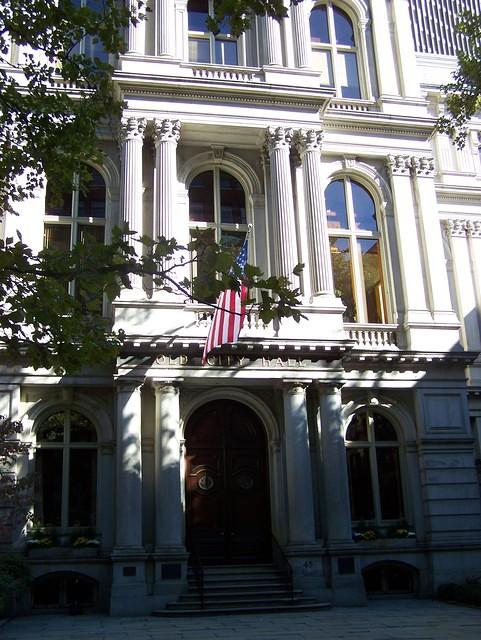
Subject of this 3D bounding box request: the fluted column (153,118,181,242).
[{"bbox_3d":[-2.615,-3.895,25.162,0.938,6.865,0.938,1,-19,-10],"label":"fluted column"}]

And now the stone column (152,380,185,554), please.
[{"bbox_3d":[-2.278,4.601,22.256,1.000,5.355,1.000,1,-19,-10],"label":"stone column"}]

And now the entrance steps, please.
[{"bbox_3d":[-0.031,7.562,19.881,4.848,1.190,2.688,2,-19,-10],"label":"entrance steps"}]

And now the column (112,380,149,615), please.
[{"bbox_3d":[-3.463,5.375,21.821,1.040,7.018,1.040,1,-19,-10],"label":"column"}]

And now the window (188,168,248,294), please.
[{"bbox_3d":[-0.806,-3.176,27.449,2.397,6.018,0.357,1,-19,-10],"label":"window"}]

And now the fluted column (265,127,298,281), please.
[{"bbox_3d":[1.589,-3.792,25.922,0.938,6.865,0.938,1,-19,-10],"label":"fluted column"}]

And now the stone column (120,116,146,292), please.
[{"bbox_3d":[-3.809,-3.925,24.947,0.938,6.865,0.938,1,-19,-10],"label":"stone column"}]

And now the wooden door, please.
[{"bbox_3d":[-0.443,5.153,22.785,2.832,5.232,0.240,2,-19,-10],"label":"wooden door"}]

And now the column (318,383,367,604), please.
[{"bbox_3d":[3.171,5.562,23.011,1.061,7.028,1.061,1,-19,-10],"label":"column"}]

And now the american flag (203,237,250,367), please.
[{"bbox_3d":[-0.420,-0.541,21.797,1.275,3.519,1.326,1,-19,-10],"label":"american flag"}]

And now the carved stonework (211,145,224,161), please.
[{"bbox_3d":[-0.822,-6.185,26.154,0.432,0.614,0.365,2,-19,-10],"label":"carved stonework"}]

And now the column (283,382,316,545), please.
[{"bbox_3d":[1.806,4.338,21.633,0.806,4.992,0.806,2,-19,-10],"label":"column"}]

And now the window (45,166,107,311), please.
[{"bbox_3d":[-5.782,-2.963,24.532,2.064,5.568,0.288,2,-19,-10],"label":"window"}]

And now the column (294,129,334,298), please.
[{"bbox_3d":[2.683,-3.733,24.543,0.826,6.336,0.826,2,-19,-10],"label":"column"}]

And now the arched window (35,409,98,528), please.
[{"bbox_3d":[-5.389,4.567,21.892,1.891,3.744,0.288,2,-19,-10],"label":"arched window"}]

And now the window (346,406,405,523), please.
[{"bbox_3d":[4.478,4.872,23.658,1.891,3.840,0.288,2,-19,-10],"label":"window"}]

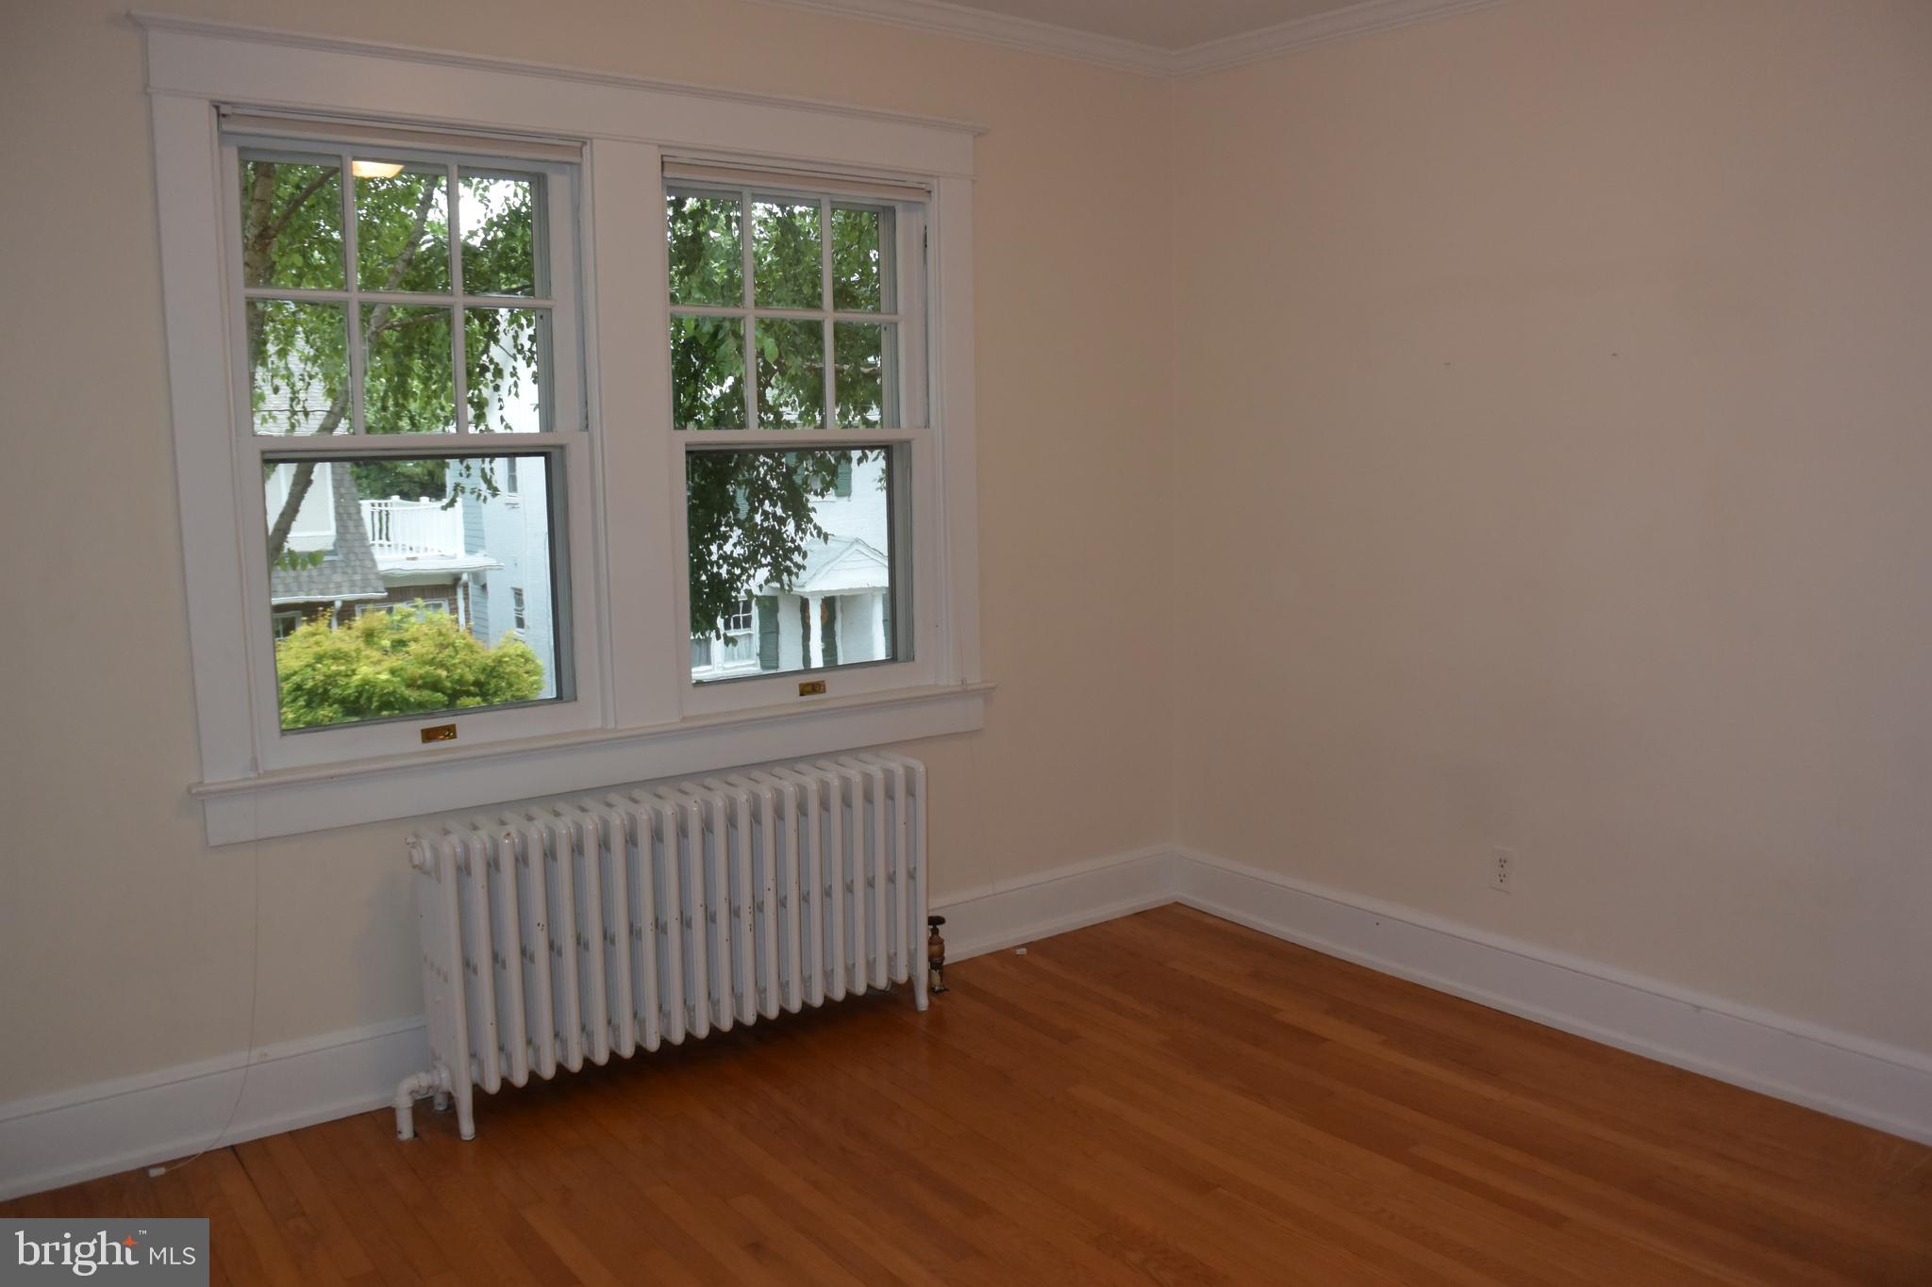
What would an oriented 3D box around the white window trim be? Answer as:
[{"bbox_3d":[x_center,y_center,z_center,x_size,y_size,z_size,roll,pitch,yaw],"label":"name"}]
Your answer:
[{"bbox_3d":[-0.807,-0.496,3.589,2.080,1.685,0.115,-6,9,-35],"label":"white window trim"}]

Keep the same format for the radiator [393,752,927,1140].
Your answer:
[{"bbox_3d":[-0.696,0.696,3.549,1.340,0.675,0.220,-6,9,-35],"label":"radiator"}]

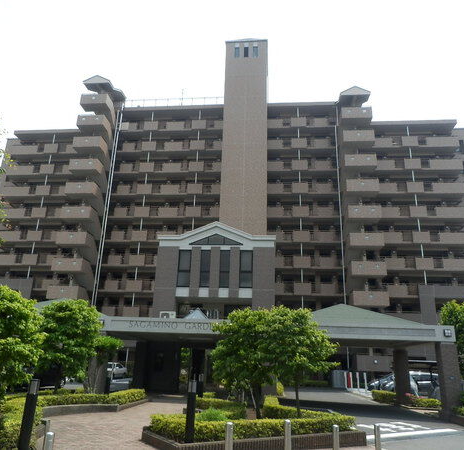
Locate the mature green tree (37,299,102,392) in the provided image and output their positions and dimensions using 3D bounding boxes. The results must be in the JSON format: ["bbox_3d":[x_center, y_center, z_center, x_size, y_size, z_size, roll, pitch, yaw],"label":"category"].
[{"bbox_3d":[-5.802,4.339,14.544,2.550,3.460,2.500,0,-19,6],"label":"mature green tree"}]

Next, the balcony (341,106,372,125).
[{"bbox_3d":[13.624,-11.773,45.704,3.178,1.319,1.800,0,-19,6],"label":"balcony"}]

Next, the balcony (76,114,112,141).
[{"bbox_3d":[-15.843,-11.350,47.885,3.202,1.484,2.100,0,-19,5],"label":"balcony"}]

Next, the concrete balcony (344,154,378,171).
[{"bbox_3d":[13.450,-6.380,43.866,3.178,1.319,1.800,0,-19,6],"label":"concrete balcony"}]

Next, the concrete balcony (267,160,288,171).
[{"bbox_3d":[5.264,-6.702,48.971,2.255,1.211,1.200,0,-18,6],"label":"concrete balcony"}]

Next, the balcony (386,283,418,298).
[{"bbox_3d":[17.317,6.869,42.387,2.843,1.241,1.300,0,-19,5],"label":"balcony"}]

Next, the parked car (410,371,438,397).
[{"bbox_3d":[10.713,9.154,23.663,4.300,1.580,1.700,0,-19,6],"label":"parked car"}]

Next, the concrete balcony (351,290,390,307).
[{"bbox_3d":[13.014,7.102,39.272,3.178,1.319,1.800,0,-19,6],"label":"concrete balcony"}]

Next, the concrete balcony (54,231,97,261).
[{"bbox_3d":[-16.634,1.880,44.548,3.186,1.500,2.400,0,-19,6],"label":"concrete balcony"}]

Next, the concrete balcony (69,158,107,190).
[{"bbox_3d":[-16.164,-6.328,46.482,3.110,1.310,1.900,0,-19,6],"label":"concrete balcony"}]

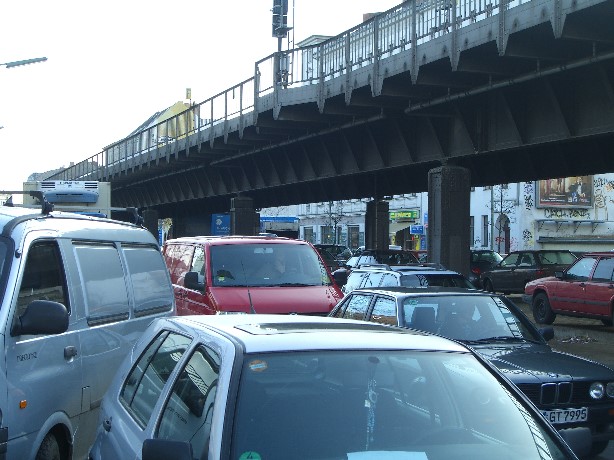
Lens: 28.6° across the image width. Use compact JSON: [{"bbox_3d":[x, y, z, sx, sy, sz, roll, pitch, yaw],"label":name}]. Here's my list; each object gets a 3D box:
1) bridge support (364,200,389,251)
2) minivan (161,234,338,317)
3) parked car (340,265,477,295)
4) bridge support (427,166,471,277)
[{"bbox_3d":[2.660,0.550,45.500,0.730,3.300,0.730,0,-1,-18],"label":"bridge support"},{"bbox_3d":[-0.850,1.070,17.100,1.860,1.950,4.750,0,-1,-15],"label":"minivan"},{"bbox_3d":[2.000,1.340,20.300,1.720,1.480,4.450,0,-1,-16],"label":"parked car"},{"bbox_3d":[3.050,0.335,26.000,0.720,3.400,0.720,0,-1,-18],"label":"bridge support"}]

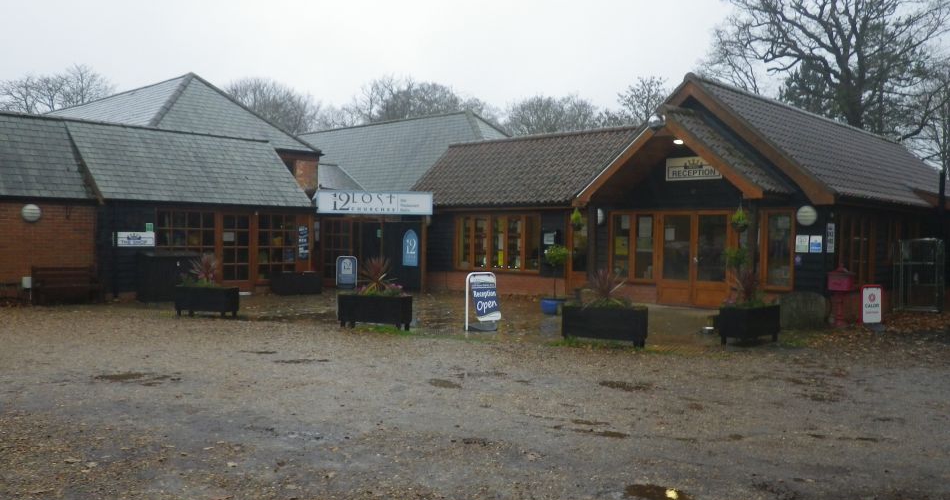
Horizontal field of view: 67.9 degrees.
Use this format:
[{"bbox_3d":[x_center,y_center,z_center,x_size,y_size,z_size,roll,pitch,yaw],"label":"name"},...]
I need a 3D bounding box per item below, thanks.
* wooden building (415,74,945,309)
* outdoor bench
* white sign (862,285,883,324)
[{"bbox_3d":[7.127,-1.296,22.073,14.300,5.300,12.200,0,1,-44],"label":"wooden building"},{"bbox_3d":[-8.601,0.715,14.921,1.270,0.800,0.580,0,2,-42],"label":"outdoor bench"},{"bbox_3d":[7.610,1.050,13.500,0.420,0.790,0.250,1,1,7],"label":"white sign"}]

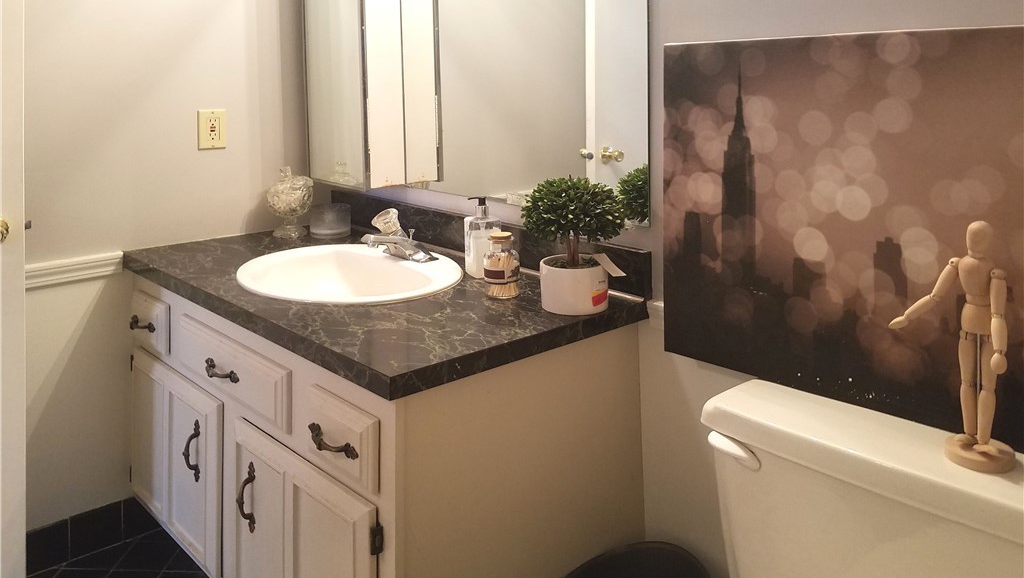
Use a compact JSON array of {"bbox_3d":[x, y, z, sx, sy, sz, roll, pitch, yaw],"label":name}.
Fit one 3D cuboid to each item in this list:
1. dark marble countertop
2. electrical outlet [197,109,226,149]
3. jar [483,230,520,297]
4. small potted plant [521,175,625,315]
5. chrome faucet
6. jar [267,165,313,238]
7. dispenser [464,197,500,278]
[{"bbox_3d":[-0.373,-0.017,1.808,0.632,0.037,1.228,-13,20,-41],"label":"dark marble countertop"},{"bbox_3d":[-0.818,-0.435,2.105,0.074,0.112,0.009,-13,20,-41],"label":"electrical outlet"},{"bbox_3d":[-0.021,-0.049,1.607,0.075,0.129,0.075,0,15,0],"label":"jar"},{"bbox_3d":[0.117,-0.091,1.512,0.200,0.258,0.200,0,15,0],"label":"small potted plant"},{"bbox_3d":[-0.298,-0.133,1.892,0.165,0.122,0.160,-13,20,-41],"label":"chrome faucet"},{"bbox_3d":[-0.645,-0.254,2.243,0.134,0.203,0.134,0,15,0],"label":"jar"},{"bbox_3d":[-0.068,-0.122,1.782,0.074,0.188,0.070,-6,16,-23],"label":"dispenser"}]

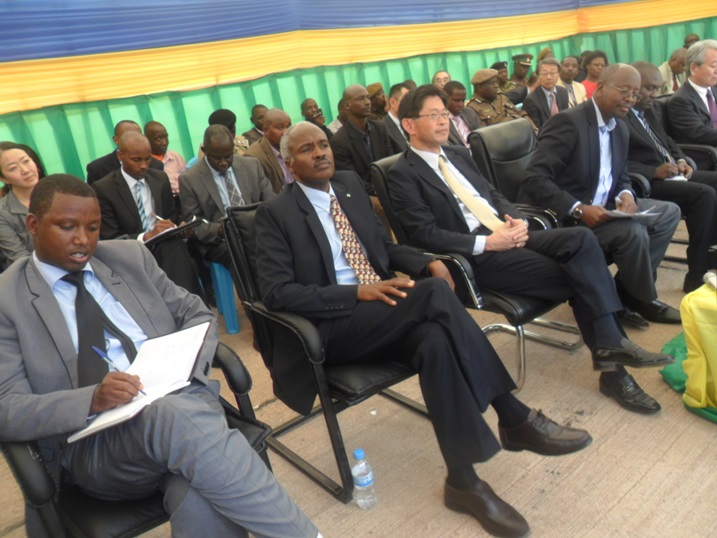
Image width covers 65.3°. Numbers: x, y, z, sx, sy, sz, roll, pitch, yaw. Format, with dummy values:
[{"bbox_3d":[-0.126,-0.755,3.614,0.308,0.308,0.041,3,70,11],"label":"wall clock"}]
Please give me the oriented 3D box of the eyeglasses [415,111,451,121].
[{"bbox_3d":[0.297,-0.652,2.390,0.140,0.045,0.145,-23,22,-33],"label":"eyeglasses"}]

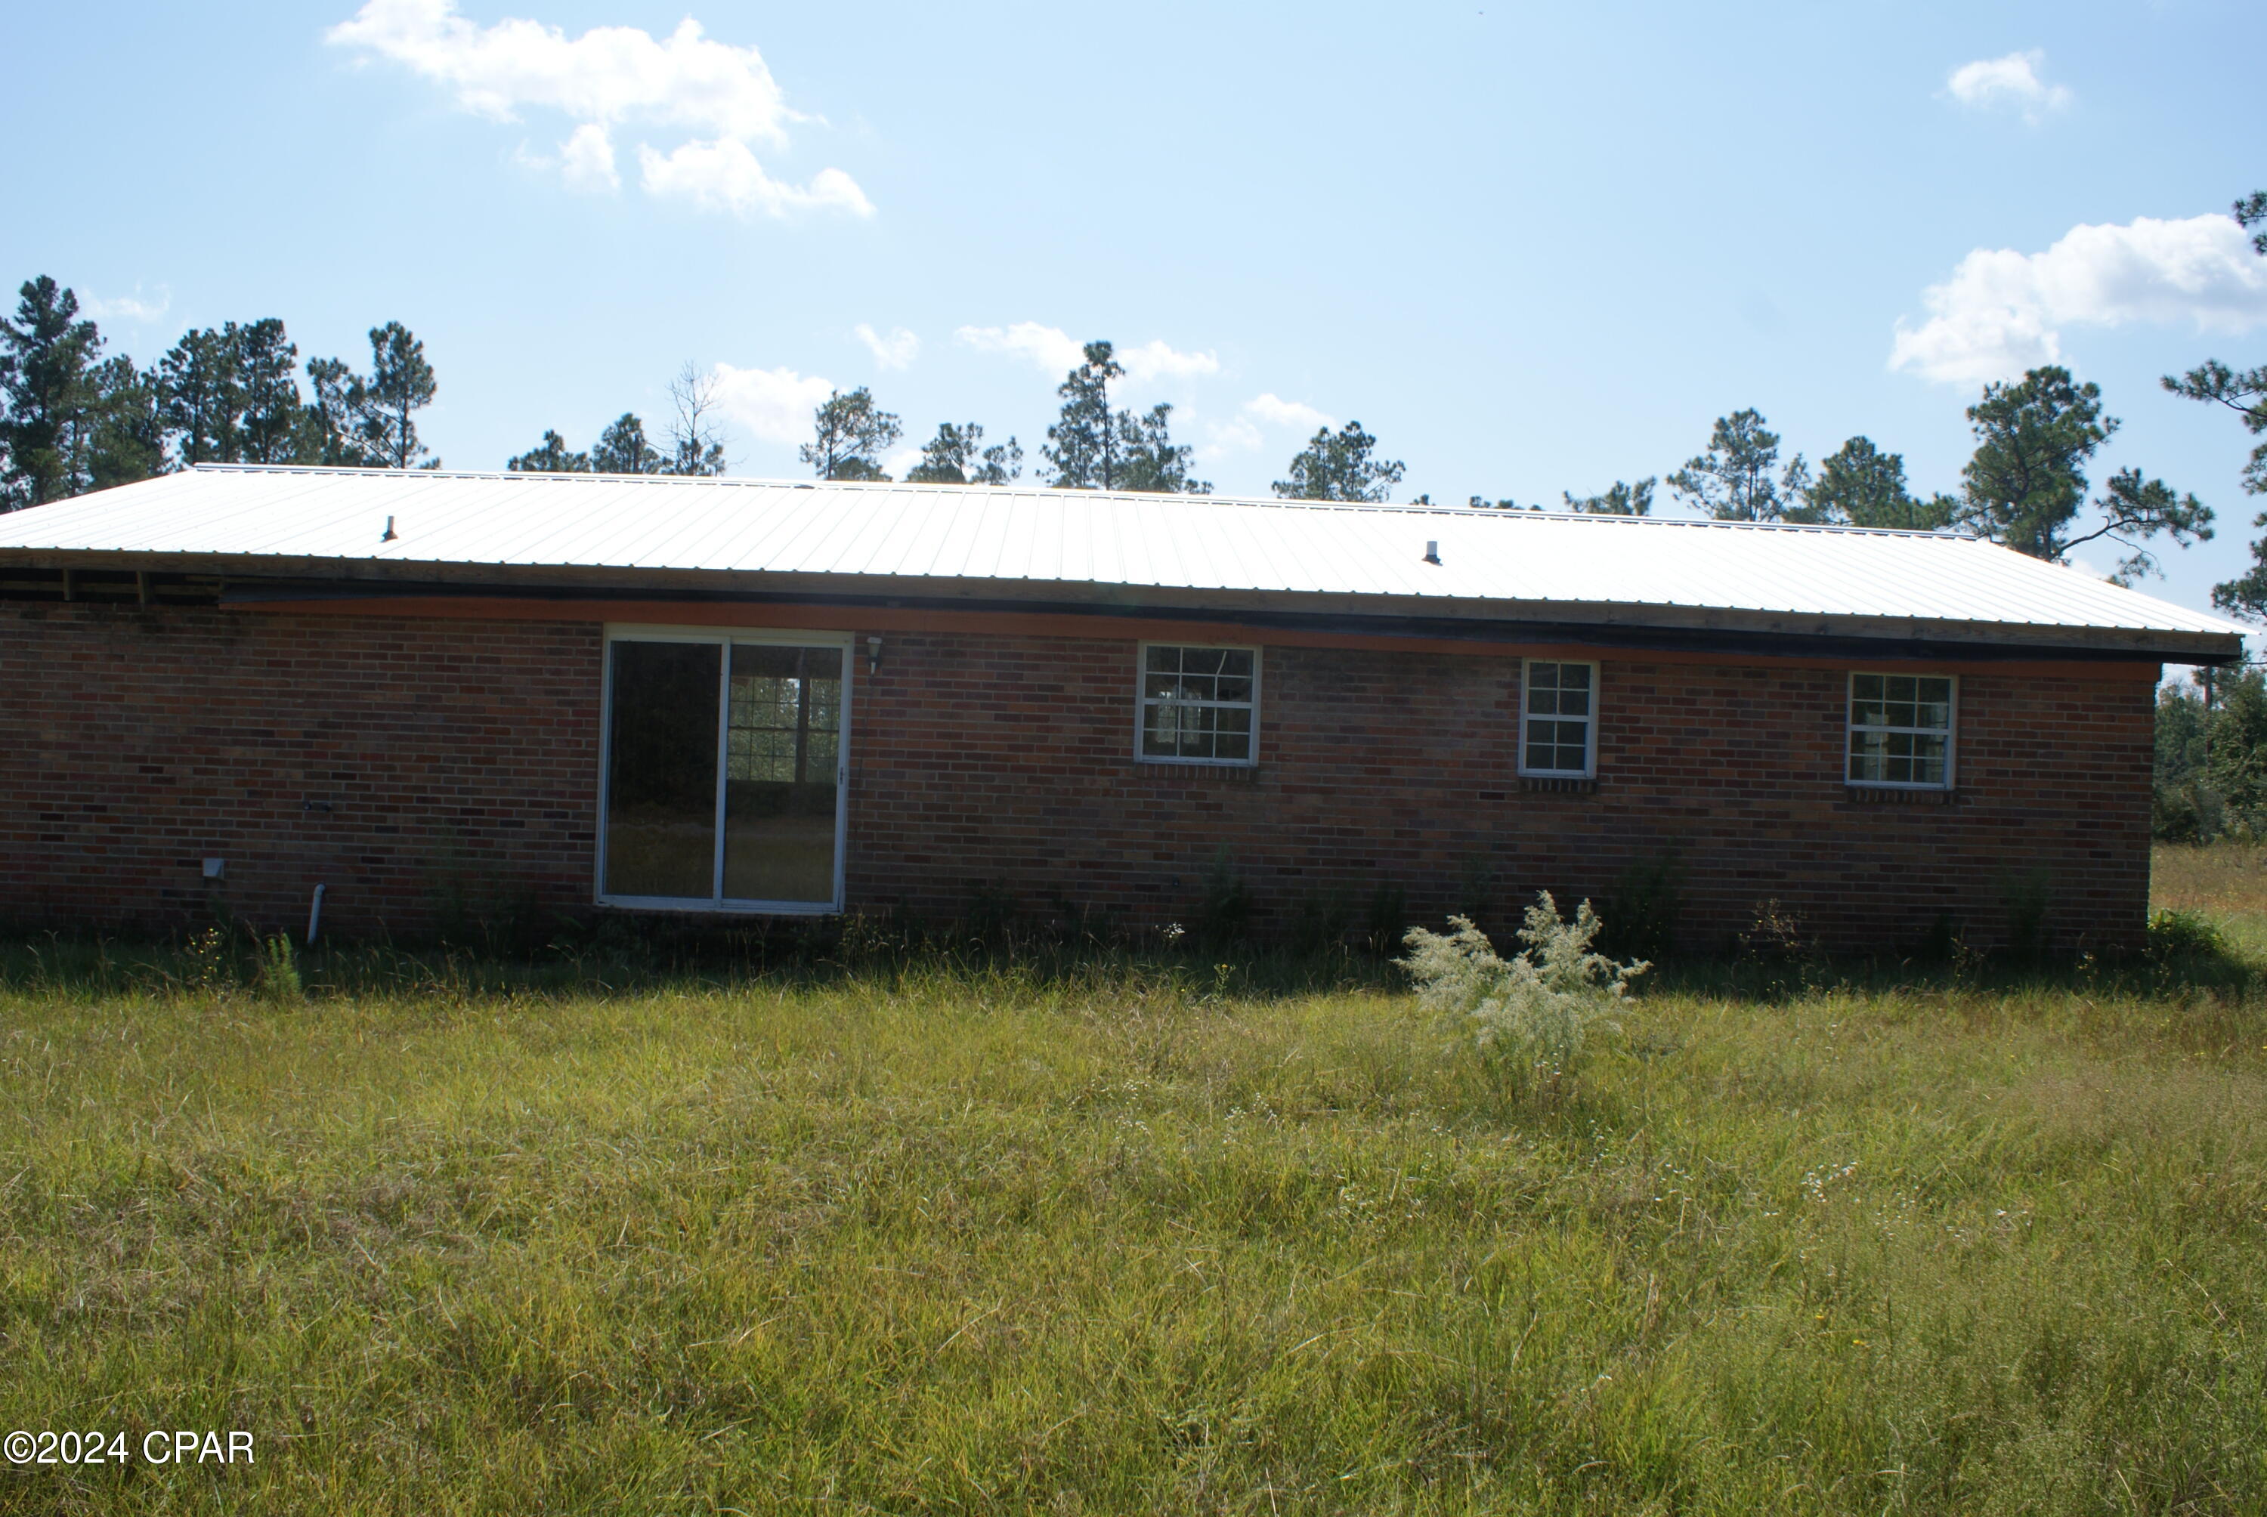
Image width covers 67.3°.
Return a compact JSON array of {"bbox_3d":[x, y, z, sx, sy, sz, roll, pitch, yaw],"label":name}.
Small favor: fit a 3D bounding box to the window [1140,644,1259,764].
[{"bbox_3d":[0.467,-0.388,12.200,0.900,0.880,0.100,2,0,-2],"label":"window"}]

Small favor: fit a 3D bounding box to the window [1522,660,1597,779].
[{"bbox_3d":[3.090,-0.283,12.350,0.580,0.870,0.100,2,0,-2],"label":"window"}]

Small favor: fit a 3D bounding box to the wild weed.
[{"bbox_3d":[1.767,1.069,7.700,1.060,0.900,0.950,2,0,-2],"label":"wild weed"}]

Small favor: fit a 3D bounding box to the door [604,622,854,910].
[{"bbox_3d":[-2.902,0.078,12.100,1.800,2.020,0.120,2,0,-2],"label":"door"}]

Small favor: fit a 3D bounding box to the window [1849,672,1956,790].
[{"bbox_3d":[5.638,-0.198,12.500,0.840,0.860,0.100,2,0,-2],"label":"window"}]

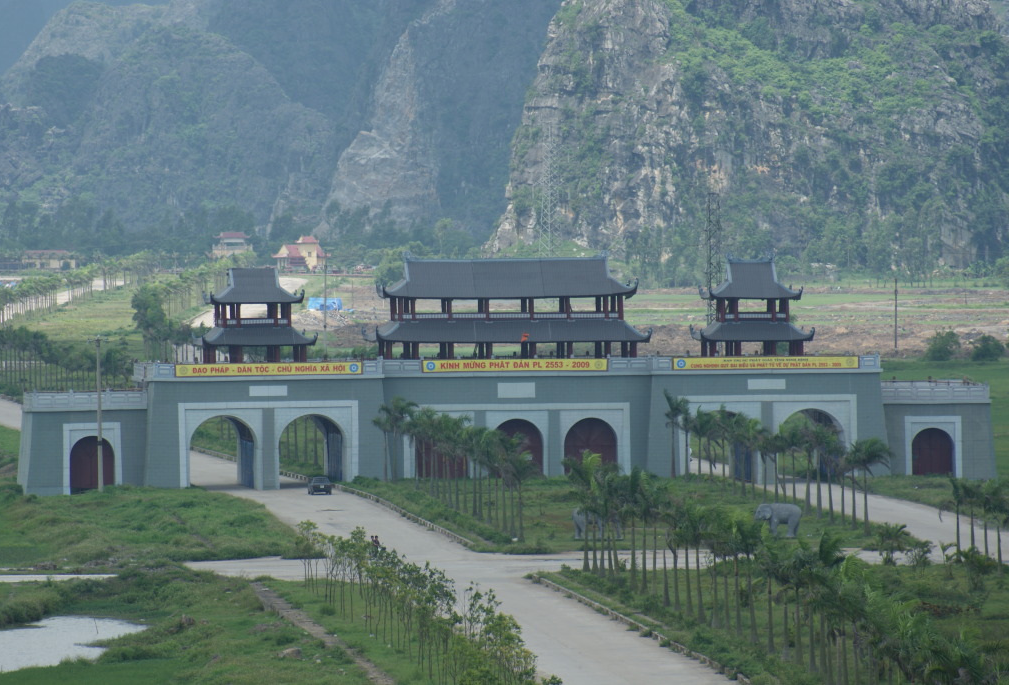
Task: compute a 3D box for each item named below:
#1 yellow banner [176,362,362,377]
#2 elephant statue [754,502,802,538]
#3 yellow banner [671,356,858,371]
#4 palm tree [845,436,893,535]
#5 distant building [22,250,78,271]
[{"bbox_3d":[-19.845,2.290,756.437,15.976,1.156,0.100,-1,1,-10],"label":"yellow banner"},{"bbox_3d":[19.362,12.580,636.074,3.370,2.450,1.400,-1,1,-8],"label":"elephant statue"},{"bbox_3d":[21.700,1.753,748.026,15.780,0.980,0.100,-1,1,-8],"label":"yellow banner"},{"bbox_3d":[26.051,10.150,640.524,3.600,7.000,3.600,-1,1,0],"label":"palm tree"},{"bbox_3d":[-119.300,-21.369,2354.000,14.421,5.506,8.000,-1,1,-6],"label":"distant building"}]

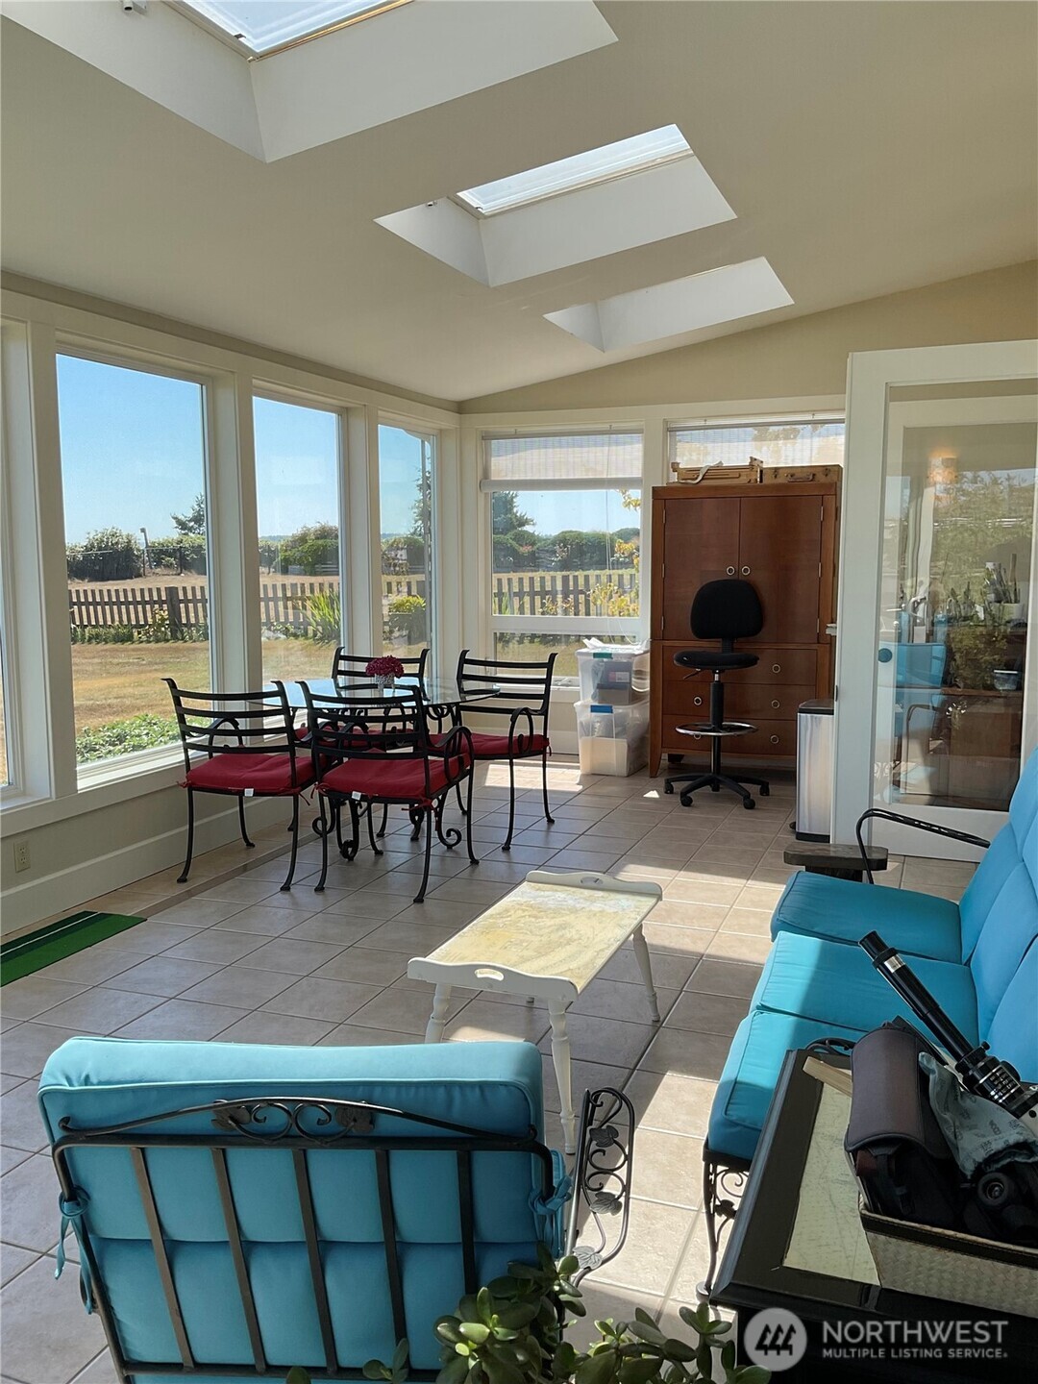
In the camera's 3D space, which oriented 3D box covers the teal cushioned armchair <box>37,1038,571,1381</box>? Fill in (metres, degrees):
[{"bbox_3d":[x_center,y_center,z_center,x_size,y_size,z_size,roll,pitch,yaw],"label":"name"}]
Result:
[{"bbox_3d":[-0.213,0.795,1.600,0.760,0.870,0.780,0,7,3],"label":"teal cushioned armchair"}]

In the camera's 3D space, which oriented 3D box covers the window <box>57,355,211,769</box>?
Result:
[{"bbox_3d":[-1.674,-0.569,5.180,0.100,1.760,1.120,2,7,20],"label":"window"}]

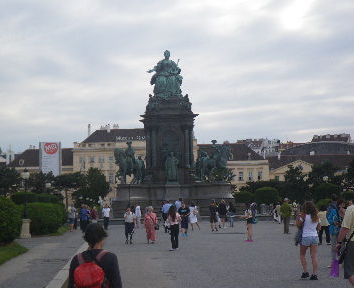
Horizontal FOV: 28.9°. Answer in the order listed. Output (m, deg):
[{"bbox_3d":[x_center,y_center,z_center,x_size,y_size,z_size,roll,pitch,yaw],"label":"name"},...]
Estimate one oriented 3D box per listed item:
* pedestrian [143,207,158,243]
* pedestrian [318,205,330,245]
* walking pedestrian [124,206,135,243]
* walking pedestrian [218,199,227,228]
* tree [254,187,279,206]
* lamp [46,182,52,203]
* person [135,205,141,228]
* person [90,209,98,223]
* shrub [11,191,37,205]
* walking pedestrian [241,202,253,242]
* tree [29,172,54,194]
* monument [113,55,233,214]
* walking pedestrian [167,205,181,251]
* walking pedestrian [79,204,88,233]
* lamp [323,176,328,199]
[{"bbox_3d":[-1.099,3.369,28.517,0.600,1.550,0.420,-1,-5,3],"label":"pedestrian"},{"bbox_3d":[5.638,3.076,26.469,0.520,1.550,0.380,-1,-5,0],"label":"pedestrian"},{"bbox_3d":[-2.059,3.503,29.772,0.520,1.610,0.380,-1,-5,0],"label":"walking pedestrian"},{"bbox_3d":[2.830,4.344,42.500,0.530,1.770,0.400,-3,-6,24],"label":"walking pedestrian"},{"bbox_3d":[12.382,7.753,95.155,3.400,3.630,3.400,-1,-5,0],"label":"tree"},{"bbox_3d":[-10.368,4.918,55.667,0.550,3.750,0.550,-1,-5,0],"label":"lamp"},{"bbox_3d":[-2.634,4.969,47.300,0.480,1.657,0.360,1,-5,-18],"label":"person"},{"bbox_3d":[-5.329,4.808,44.000,0.480,1.600,0.380,0,-5,-6],"label":"person"},{"bbox_3d":[-13.725,5.755,61.865,2.600,3.050,2.600,-1,-5,0],"label":"shrub"},{"bbox_3d":[3.039,3.354,29.473,0.500,1.640,0.450,-2,-5,6],"label":"walking pedestrian"},{"bbox_3d":[-18.534,7.110,94.722,4.000,6.290,4.000,-1,-5,0],"label":"tree"},{"bbox_3d":[-0.566,-1.072,78.864,13.600,19.400,13.600,-1,-5,-3],"label":"monument"},{"bbox_3d":[-0.090,3.013,24.800,0.500,1.600,0.400,0,-5,-11],"label":"walking pedestrian"},{"bbox_3d":[-5.614,4.497,41.300,0.400,1.700,0.480,1,-5,-22],"label":"walking pedestrian"},{"bbox_3d":[11.847,4.362,54.667,0.550,3.750,0.550,-1,-5,0],"label":"lamp"}]

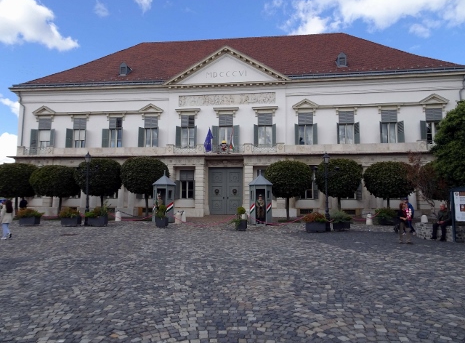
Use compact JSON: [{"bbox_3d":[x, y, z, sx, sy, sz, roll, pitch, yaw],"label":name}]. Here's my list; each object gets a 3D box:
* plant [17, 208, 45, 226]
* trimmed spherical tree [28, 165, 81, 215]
[{"bbox_3d":[-12.446,2.776,19.991,1.400,1.020,0.700,0,-5,6],"label":"plant"},{"bbox_3d":[-14.368,1.610,26.301,3.650,4.222,3.650,0,-5,6],"label":"trimmed spherical tree"}]

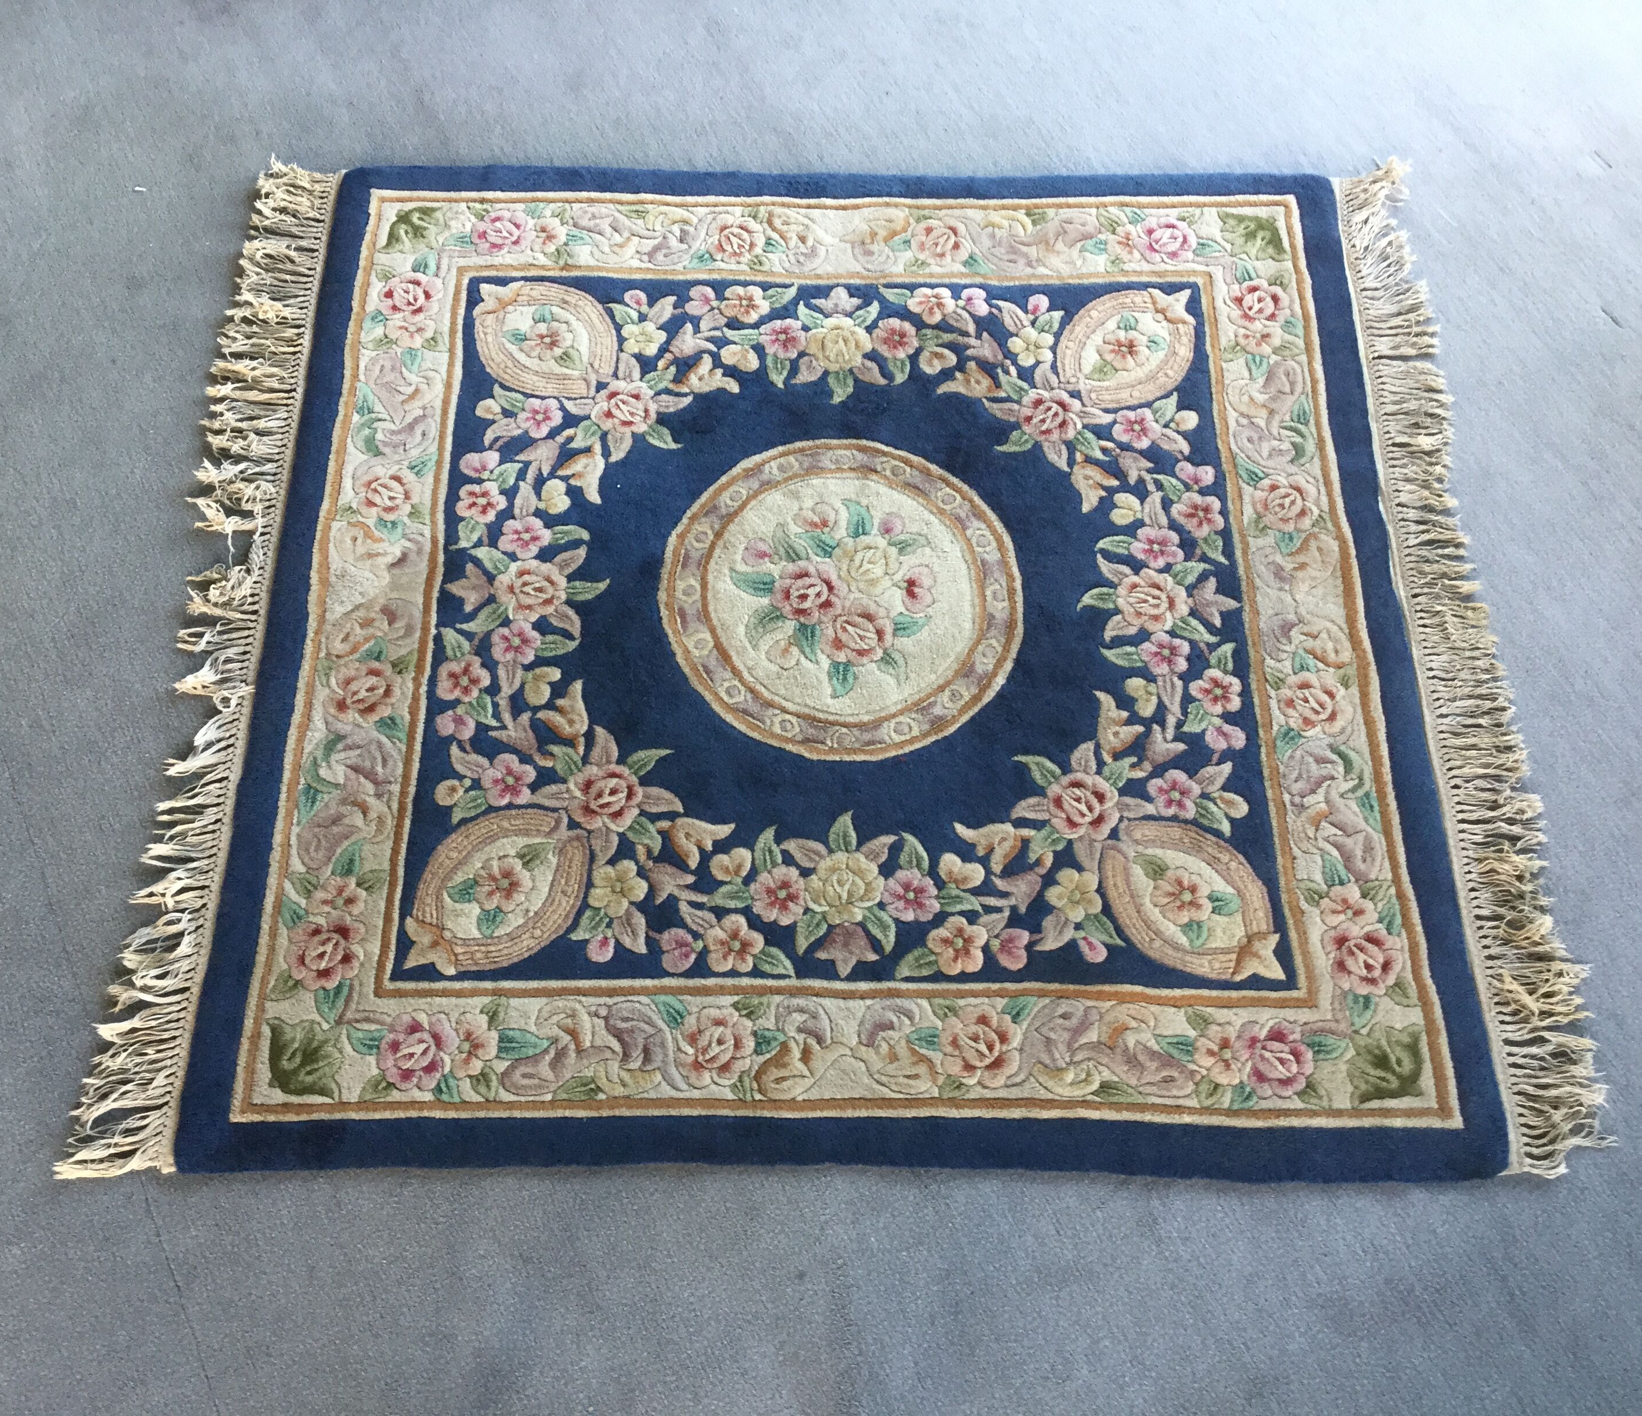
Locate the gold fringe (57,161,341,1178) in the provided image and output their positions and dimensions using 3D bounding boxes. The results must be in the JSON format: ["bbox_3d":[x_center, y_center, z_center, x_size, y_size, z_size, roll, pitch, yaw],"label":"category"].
[{"bbox_3d":[-0.638,-0.128,1.791,0.110,0.025,1.223,0,63,-1],"label":"gold fringe"}]

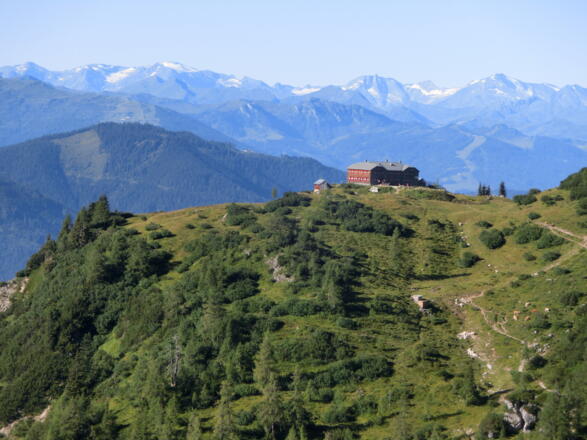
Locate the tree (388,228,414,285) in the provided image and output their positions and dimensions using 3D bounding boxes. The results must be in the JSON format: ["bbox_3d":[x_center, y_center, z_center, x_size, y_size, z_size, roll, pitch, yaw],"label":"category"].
[{"bbox_3d":[33.194,10.911,865.000,7.200,17.600,7.200,2,2,0],"label":"tree"}]

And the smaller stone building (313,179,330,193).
[{"bbox_3d":[10.446,-12.946,1050.000,4.900,5.100,3.700,0,2,-40],"label":"smaller stone building"}]

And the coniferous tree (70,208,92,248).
[{"bbox_3d":[-70.054,2.809,930.000,6.500,13.000,6.500,2,2,0],"label":"coniferous tree"}]

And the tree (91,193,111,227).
[{"bbox_3d":[-65.147,-2.869,950.000,6.200,11.500,6.200,2,2,0],"label":"tree"}]

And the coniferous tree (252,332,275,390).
[{"bbox_3d":[-7.835,36.693,735.000,5.600,14.600,5.600,2,2,0],"label":"coniferous tree"}]

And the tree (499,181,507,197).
[{"bbox_3d":[80.573,-12.144,1085.000,3.100,6.200,3.100,2,2,0],"label":"tree"}]

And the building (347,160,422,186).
[{"bbox_3d":[34.920,-17.729,1080.000,24.000,9.500,14.500,0,2,-40],"label":"building"}]

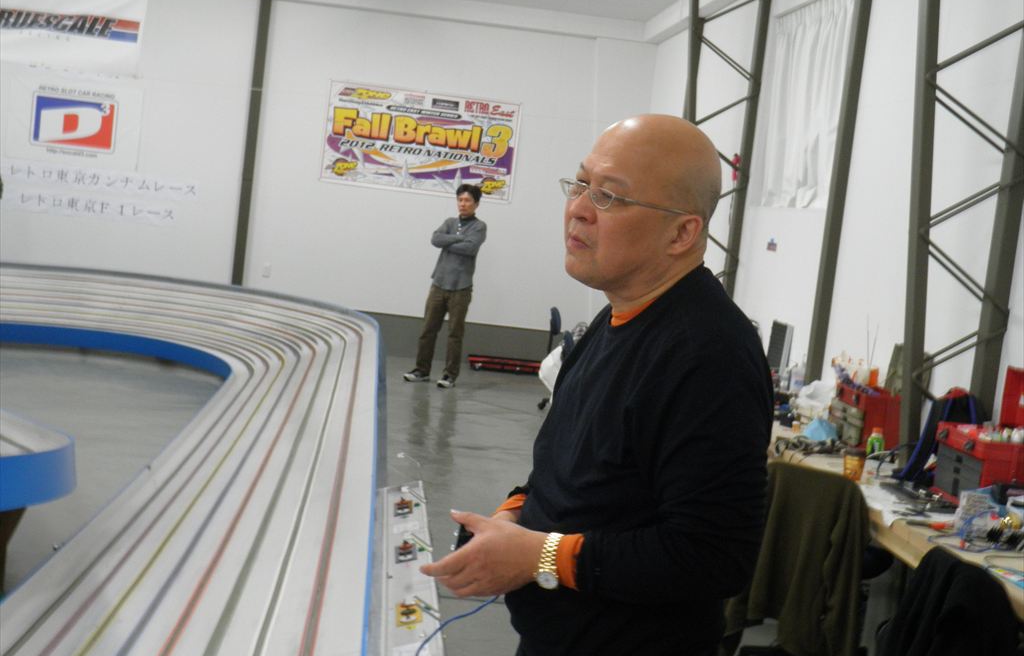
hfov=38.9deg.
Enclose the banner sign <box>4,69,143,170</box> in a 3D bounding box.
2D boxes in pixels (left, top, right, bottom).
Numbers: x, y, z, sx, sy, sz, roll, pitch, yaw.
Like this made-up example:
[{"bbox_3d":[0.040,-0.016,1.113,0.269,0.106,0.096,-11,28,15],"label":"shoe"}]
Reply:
[{"bbox_3d":[-4.107,-1.935,13.591,1.220,0.810,0.020,6,5,-5],"label":"banner sign"}]

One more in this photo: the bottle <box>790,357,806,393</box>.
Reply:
[{"bbox_3d":[1.590,0.256,8.057,0.075,0.200,0.075,6,5,-5],"label":"bottle"}]

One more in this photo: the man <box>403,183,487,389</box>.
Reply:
[{"bbox_3d":[-0.529,-0.363,12.252,0.500,1.690,0.380,9,5,28],"label":"man"}]

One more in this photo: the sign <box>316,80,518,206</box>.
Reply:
[{"bbox_3d":[-0.865,-1.779,13.859,1.830,0.940,0.020,6,5,-5],"label":"sign"}]

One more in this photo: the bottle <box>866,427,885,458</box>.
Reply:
[{"bbox_3d":[1.539,0.478,6.102,0.067,0.128,0.067,6,5,-5],"label":"bottle"}]

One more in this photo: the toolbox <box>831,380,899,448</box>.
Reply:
[{"bbox_3d":[1.605,0.397,6.509,0.215,0.235,0.360,6,5,-8],"label":"toolbox"}]

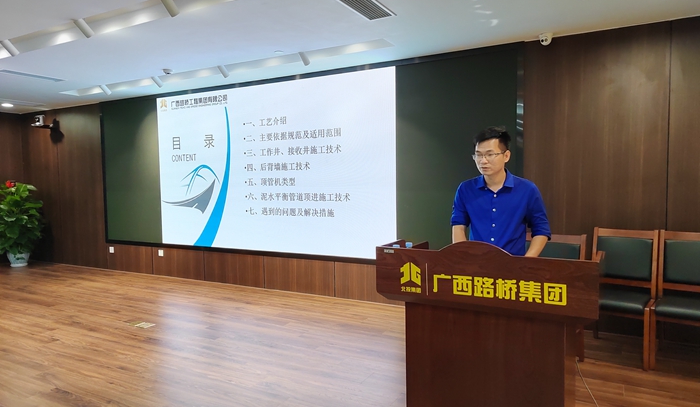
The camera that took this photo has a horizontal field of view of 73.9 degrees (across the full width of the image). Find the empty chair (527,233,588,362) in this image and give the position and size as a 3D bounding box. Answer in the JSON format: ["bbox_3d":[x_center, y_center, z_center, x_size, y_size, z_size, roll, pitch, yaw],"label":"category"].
[{"bbox_3d":[1.431,0.730,3.465,0.453,0.960,0.535,2,4,41],"label":"empty chair"}]

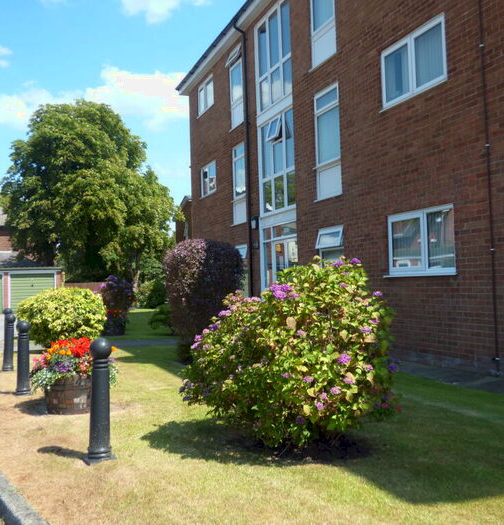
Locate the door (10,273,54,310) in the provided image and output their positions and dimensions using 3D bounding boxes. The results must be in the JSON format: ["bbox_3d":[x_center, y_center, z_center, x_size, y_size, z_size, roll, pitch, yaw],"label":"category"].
[{"bbox_3d":[-11.425,1.612,32.600,2.200,2.000,0.100,-1,-2,-21],"label":"door"}]

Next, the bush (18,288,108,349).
[{"bbox_3d":[-3.981,1.179,13.125,1.850,1.300,1.750,-1,-2,-21],"label":"bush"}]

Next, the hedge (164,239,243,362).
[{"bbox_3d":[-0.832,0.620,10.382,1.300,2.030,1.300,-2,-2,0],"label":"hedge"}]

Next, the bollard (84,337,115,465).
[{"bbox_3d":[-1.124,1.008,4.631,0.190,0.900,0.190,-1,-2,-21],"label":"bollard"}]

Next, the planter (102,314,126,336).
[{"bbox_3d":[-3.847,1.764,17.445,0.680,0.540,0.680,-1,-2,-13],"label":"planter"}]

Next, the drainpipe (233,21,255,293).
[{"bbox_3d":[-0.172,-2.183,15.951,0.300,7.870,0.120,-1,-2,-21],"label":"drainpipe"}]

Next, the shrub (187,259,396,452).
[{"bbox_3d":[0.299,0.684,5.011,1.720,1.480,1.600,-2,-2,0],"label":"shrub"}]

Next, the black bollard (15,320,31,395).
[{"bbox_3d":[-2.825,1.167,7.720,0.190,0.900,0.190,-1,-2,-21],"label":"black bollard"}]

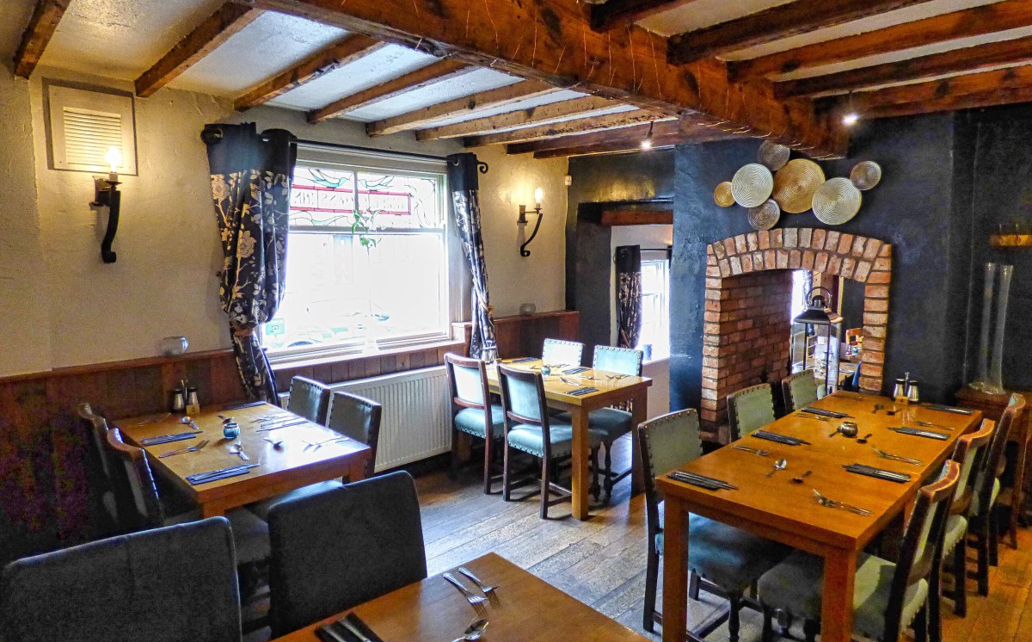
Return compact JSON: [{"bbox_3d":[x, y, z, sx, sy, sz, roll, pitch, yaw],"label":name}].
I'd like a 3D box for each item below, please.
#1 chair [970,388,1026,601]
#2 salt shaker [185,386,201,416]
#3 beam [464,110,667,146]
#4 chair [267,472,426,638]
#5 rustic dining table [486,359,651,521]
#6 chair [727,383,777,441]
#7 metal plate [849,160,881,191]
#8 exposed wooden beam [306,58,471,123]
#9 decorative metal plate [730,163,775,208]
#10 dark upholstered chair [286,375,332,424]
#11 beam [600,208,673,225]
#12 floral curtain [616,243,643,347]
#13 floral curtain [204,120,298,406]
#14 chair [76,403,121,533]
[{"bbox_3d":[2.173,0.794,3.000,0.450,0.920,0.520,-6,9,-43],"label":"chair"},{"bbox_3d":[-1.786,0.434,3.293,0.062,0.123,0.062,-7,10,-43],"label":"salt shaker"},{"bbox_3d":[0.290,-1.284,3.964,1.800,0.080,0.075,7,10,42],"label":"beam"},{"bbox_3d":[-0.302,0.950,1.529,0.450,0.970,0.580,-5,8,-37],"label":"chair"},{"bbox_3d":[0.221,0.751,4.223,0.730,0.750,1.250,-6,9,-43],"label":"rustic dining table"},{"bbox_3d":[1.365,0.838,2.985,0.440,0.920,0.530,-7,10,-43],"label":"chair"},{"bbox_3d":[2.038,-0.848,3.473,0.025,0.170,0.170,-7,10,-43],"label":"metal plate"},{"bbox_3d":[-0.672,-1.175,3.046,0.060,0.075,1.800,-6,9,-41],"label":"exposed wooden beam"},{"bbox_3d":[1.566,-0.896,3.951,0.025,0.292,0.292,-7,10,-43],"label":"decorative metal plate"},{"bbox_3d":[-1.274,0.804,3.075,0.520,0.920,0.450,-7,9,-44],"label":"dark upholstered chair"},{"bbox_3d":[1.139,-0.897,5.173,0.780,0.120,0.130,4,8,36],"label":"beam"},{"bbox_3d":[1.134,-0.127,5.918,0.360,1.250,0.130,-6,9,-40],"label":"floral curtain"},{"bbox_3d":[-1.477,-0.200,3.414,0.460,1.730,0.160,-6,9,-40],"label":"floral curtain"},{"bbox_3d":[-1.735,0.850,2.885,0.530,0.920,0.440,-7,10,-43],"label":"chair"}]

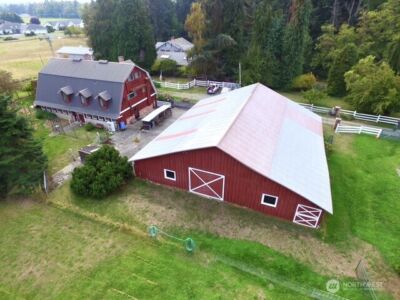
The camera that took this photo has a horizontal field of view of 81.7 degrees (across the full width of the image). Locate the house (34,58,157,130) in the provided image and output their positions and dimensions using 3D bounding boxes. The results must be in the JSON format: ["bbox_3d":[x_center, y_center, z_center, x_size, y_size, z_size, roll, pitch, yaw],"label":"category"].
[{"bbox_3d":[-17.510,-10.421,38.459,16.600,8.500,10.800,11,33,18],"label":"house"}]

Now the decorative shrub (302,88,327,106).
[{"bbox_3d":[21.500,-9.996,43.341,4.200,2.400,4.200,0,32,0],"label":"decorative shrub"}]

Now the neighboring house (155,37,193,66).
[{"bbox_3d":[-7.225,-31.218,73.040,10.200,7.600,10.800,8,33,13],"label":"neighboring house"}]

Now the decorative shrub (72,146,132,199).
[{"bbox_3d":[-9.300,1.984,22.240,5.200,4.350,5.200,0,32,0],"label":"decorative shrub"}]

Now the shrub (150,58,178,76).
[{"bbox_3d":[-9.500,-22.227,61.984,6.600,3.900,6.600,0,32,0],"label":"shrub"}]

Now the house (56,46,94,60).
[{"bbox_3d":[-40.083,-32.737,78.784,13.000,4.400,7.500,7,32,11],"label":"house"}]

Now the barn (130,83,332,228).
[{"bbox_3d":[5.203,-2.458,28.077,18.800,6.063,19.695,12,34,19],"label":"barn"}]

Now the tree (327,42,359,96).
[{"bbox_3d":[26.800,-14.891,44.006,4.000,10.000,4.000,0,32,0],"label":"tree"}]

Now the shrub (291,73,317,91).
[{"bbox_3d":[22.400,-14.664,49.961,5.000,3.400,5.000,0,32,0],"label":"shrub"}]

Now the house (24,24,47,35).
[{"bbox_3d":[-119.459,-88.331,168.555,13.000,5.600,9.600,-8,33,-13],"label":"house"}]

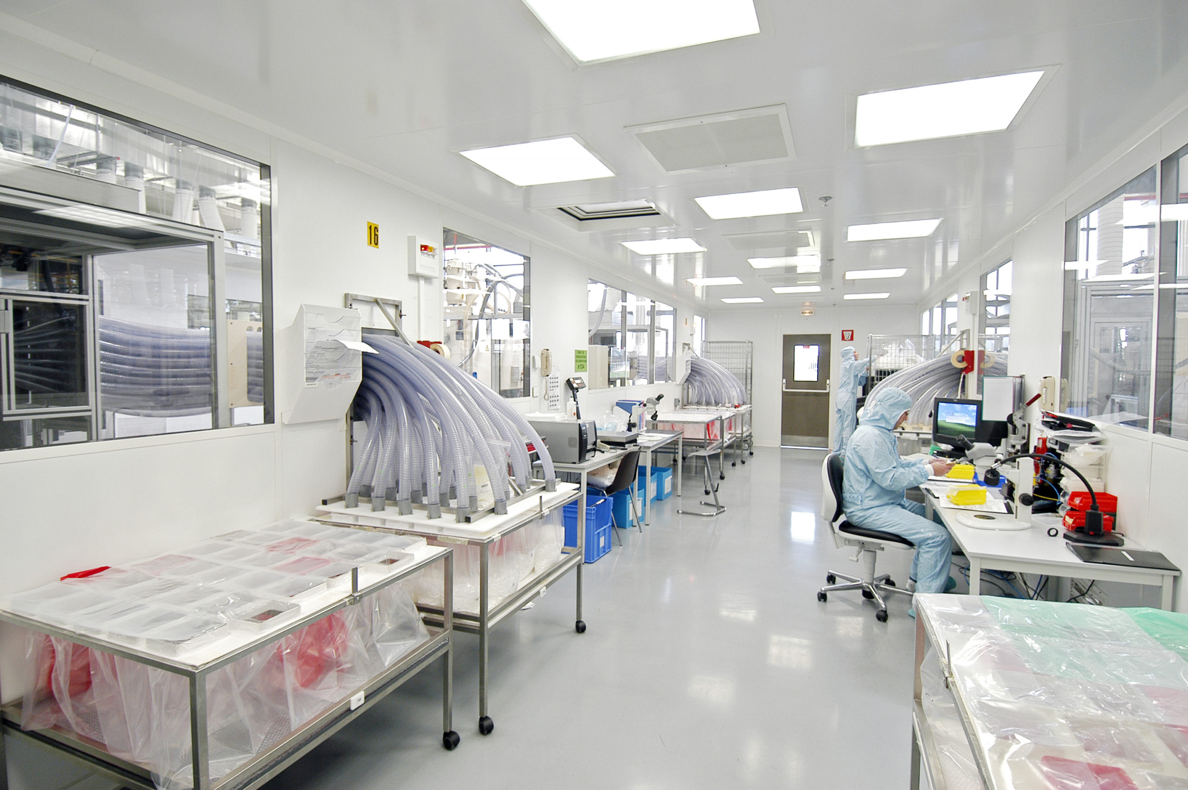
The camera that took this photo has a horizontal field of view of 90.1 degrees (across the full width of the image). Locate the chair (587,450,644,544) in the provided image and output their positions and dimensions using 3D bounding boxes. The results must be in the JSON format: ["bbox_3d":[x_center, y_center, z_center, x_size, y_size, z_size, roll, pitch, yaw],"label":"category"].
[{"bbox_3d":[0.123,0.845,5.188,0.540,0.780,0.480,2,3,26],"label":"chair"}]

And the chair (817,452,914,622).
[{"bbox_3d":[1.756,0.841,3.726,0.632,0.923,0.642,1,3,28],"label":"chair"}]

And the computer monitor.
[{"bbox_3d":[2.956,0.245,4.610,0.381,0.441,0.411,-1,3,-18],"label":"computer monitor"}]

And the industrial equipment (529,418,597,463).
[{"bbox_3d":[-0.249,0.360,4.873,0.480,0.335,0.280,2,3,20],"label":"industrial equipment"}]

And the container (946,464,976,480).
[{"bbox_3d":[2.536,0.532,4.114,0.160,0.085,0.115,2,3,22],"label":"container"}]

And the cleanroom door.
[{"bbox_3d":[3.787,-0.054,10.602,0.823,2.046,0.060,1,3,23],"label":"cleanroom door"}]

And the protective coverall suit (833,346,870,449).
[{"bbox_3d":[4.197,0.106,9.677,0.582,1.785,0.522,1,3,11],"label":"protective coverall suit"}]

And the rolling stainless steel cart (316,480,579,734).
[{"bbox_3d":[-0.658,0.927,2.997,0.940,0.830,1.030,2,3,22],"label":"rolling stainless steel cart"}]

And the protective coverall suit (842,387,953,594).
[{"bbox_3d":[1.922,0.611,3.776,0.670,1.320,0.540,1,3,16],"label":"protective coverall suit"}]

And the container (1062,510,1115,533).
[{"bbox_3d":[2.241,0.572,2.700,0.166,0.077,0.108,1,3,23],"label":"container"}]

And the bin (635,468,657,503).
[{"bbox_3d":[0.440,1.018,6.475,0.431,0.301,0.311,1,3,23],"label":"bin"}]

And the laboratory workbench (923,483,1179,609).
[{"bbox_3d":[2.059,0.972,2.899,0.652,0.742,1.424,1,3,23],"label":"laboratory workbench"}]

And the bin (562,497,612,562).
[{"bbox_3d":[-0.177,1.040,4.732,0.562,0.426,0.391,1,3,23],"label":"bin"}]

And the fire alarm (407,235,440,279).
[{"bbox_3d":[-1.018,-0.822,3.567,0.057,0.212,0.235,2,3,22],"label":"fire alarm"}]

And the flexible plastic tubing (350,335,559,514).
[{"bbox_3d":[-0.757,0.099,3.014,1.010,0.810,0.940,2,3,22],"label":"flexible plastic tubing"}]

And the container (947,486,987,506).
[{"bbox_3d":[2.112,0.567,3.356,0.160,0.085,0.115,1,3,5],"label":"container"}]

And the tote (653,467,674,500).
[{"bbox_3d":[0.646,1.002,6.786,0.431,0.301,0.331,1,3,23],"label":"tote"}]

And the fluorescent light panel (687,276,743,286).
[{"bbox_3d":[1.492,-1.419,7.342,0.610,0.050,0.610,2,3,22],"label":"fluorescent light panel"}]

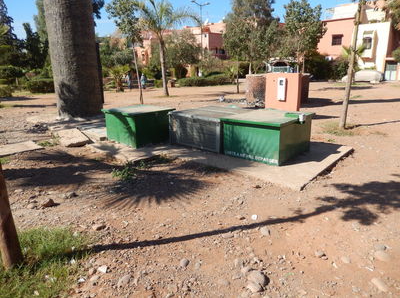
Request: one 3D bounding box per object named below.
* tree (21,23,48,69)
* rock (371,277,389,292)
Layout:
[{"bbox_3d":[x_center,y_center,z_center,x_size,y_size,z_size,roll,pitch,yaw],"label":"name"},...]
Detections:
[{"bbox_3d":[-16.171,-8.936,28.793,2.516,6.633,2.516,-9,16,-26],"label":"tree"},{"bbox_3d":[1.243,0.942,2.000,0.070,0.047,0.113,-7,16,-23],"label":"rock"}]

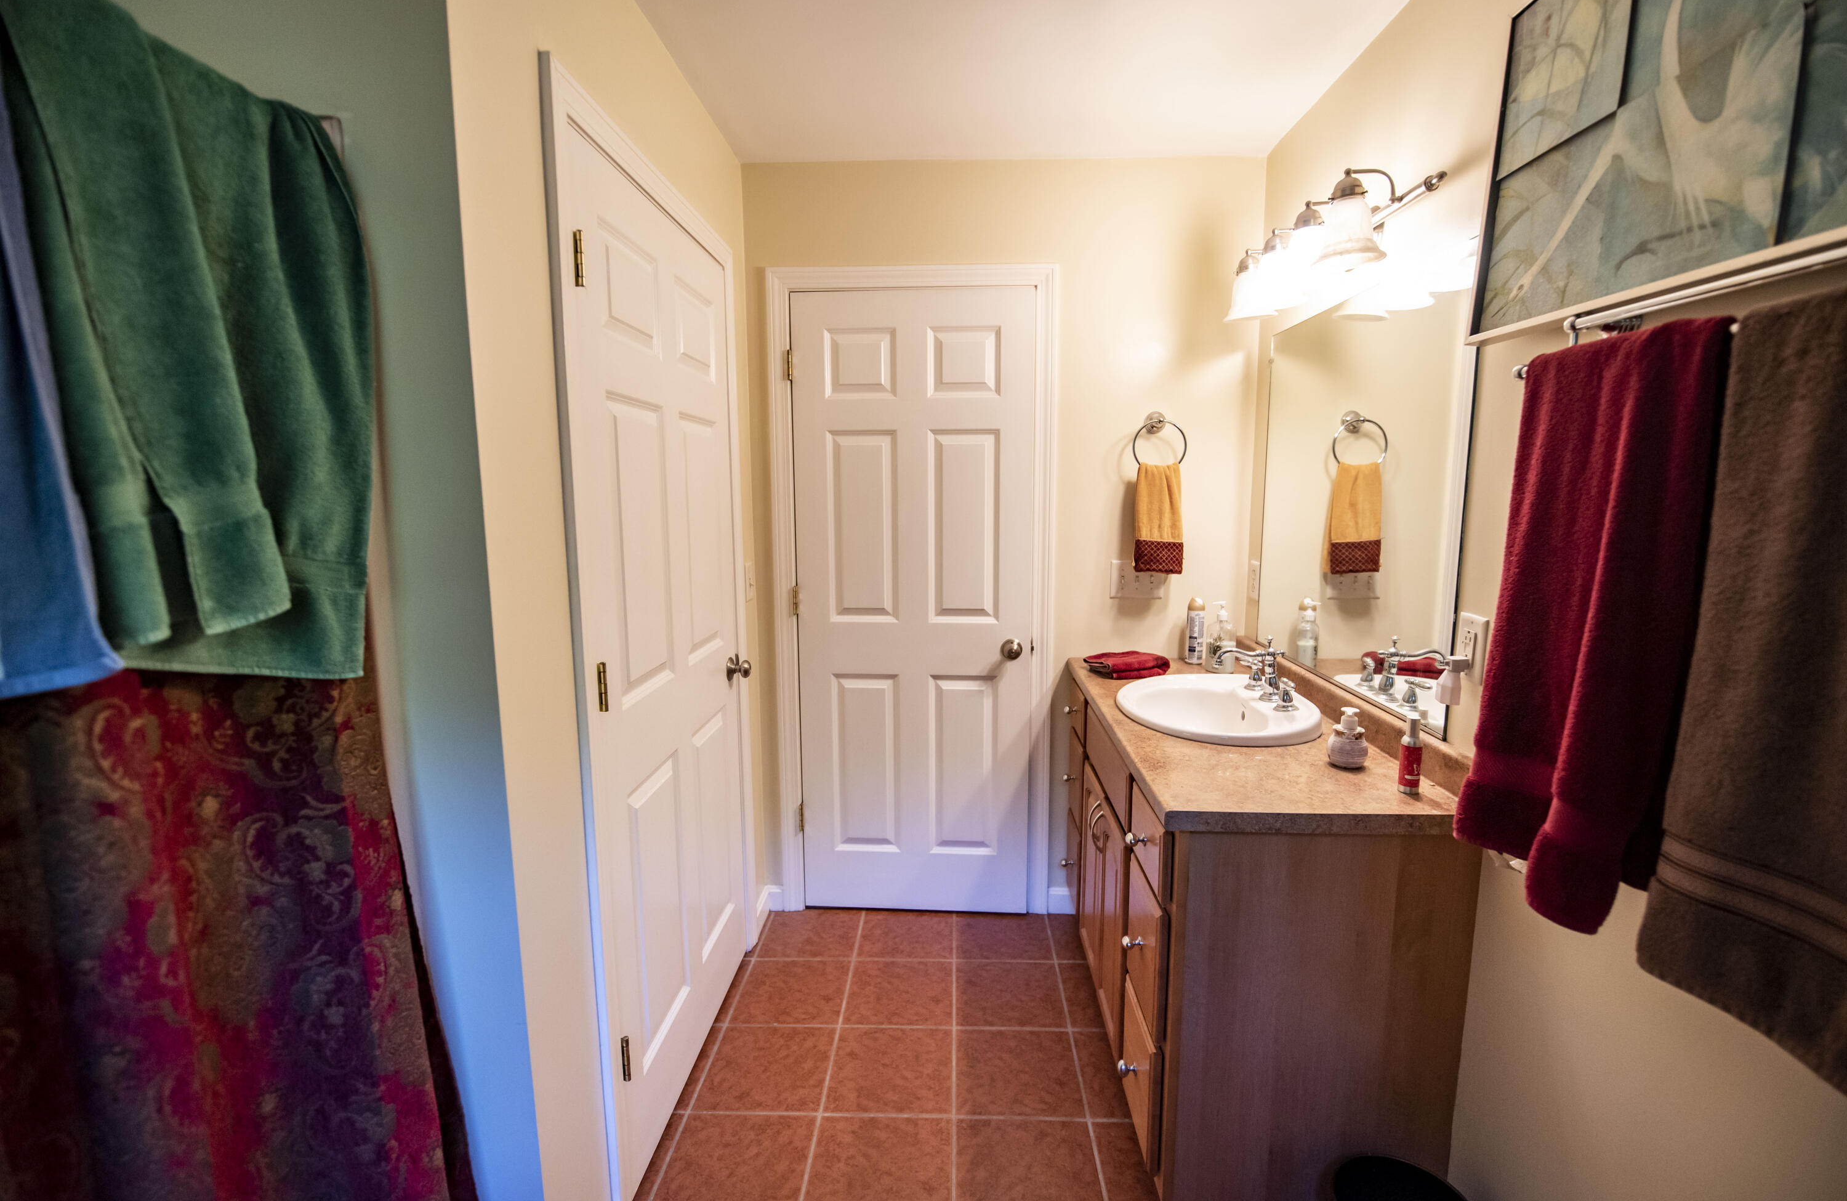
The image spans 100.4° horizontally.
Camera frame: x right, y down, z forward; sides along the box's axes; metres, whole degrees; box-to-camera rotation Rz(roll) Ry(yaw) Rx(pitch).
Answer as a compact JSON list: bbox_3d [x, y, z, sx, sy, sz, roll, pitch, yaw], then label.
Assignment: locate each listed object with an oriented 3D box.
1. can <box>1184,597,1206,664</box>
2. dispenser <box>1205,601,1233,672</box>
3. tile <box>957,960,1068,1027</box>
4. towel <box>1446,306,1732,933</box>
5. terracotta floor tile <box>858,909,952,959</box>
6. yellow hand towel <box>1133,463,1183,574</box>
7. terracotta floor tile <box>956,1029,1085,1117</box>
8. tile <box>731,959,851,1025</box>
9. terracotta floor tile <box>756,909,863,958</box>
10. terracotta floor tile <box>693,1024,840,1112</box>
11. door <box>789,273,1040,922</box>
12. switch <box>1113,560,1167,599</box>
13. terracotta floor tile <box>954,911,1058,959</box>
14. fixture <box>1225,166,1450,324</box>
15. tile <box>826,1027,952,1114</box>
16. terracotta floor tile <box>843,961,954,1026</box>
[{"bbox_3d":[0.853,0.093,2.410,0.053,0.207,0.053,0,7,2],"label":"can"},{"bbox_3d":[0.896,0.112,2.320,0.068,0.212,0.086,-4,8,-28],"label":"dispenser"},{"bbox_3d":[0.240,1.124,2.190,0.301,0.010,0.301,0,7,2],"label":"tile"},{"bbox_3d":[0.812,0.030,0.970,0.110,0.690,0.295,0,8,2],"label":"towel"},{"bbox_3d":[-0.055,1.094,2.509,0.302,0.010,0.280,0,8,2],"label":"terracotta floor tile"},{"bbox_3d":[0.723,-0.252,2.370,0.151,0.340,0.055,0,7,2],"label":"yellow hand towel"},{"bbox_3d":[0.229,1.161,1.891,0.301,0.010,0.301,0,7,2],"label":"terracotta floor tile"},{"bbox_3d":[-0.373,1.132,2.230,0.302,0.010,0.302,0,8,2],"label":"tile"},{"bbox_3d":[-0.363,1.094,2.520,0.302,0.010,0.280,0,8,2],"label":"terracotta floor tile"},{"bbox_3d":[-0.384,1.172,1.929,0.302,0.010,0.302,0,8,2],"label":"terracotta floor tile"},{"bbox_3d":[-0.028,0.046,2.515,0.752,2.027,0.042,0,7,2],"label":"door"},{"bbox_3d":[0.678,-0.066,2.451,0.163,0.118,0.012,0,7,2],"label":"switch"},{"bbox_3d":[0.251,1.087,2.485,0.301,0.010,0.290,0,7,2],"label":"terracotta floor tile"},{"bbox_3d":[0.897,-0.802,1.794,0.222,0.190,0.860,0,8,2],"label":"fixture"},{"bbox_3d":[-0.076,1.161,1.902,0.301,0.010,0.301,0,7,2],"label":"tile"},{"bbox_3d":[-0.065,1.124,2.201,0.301,0.010,0.301,0,7,2],"label":"terracotta floor tile"}]

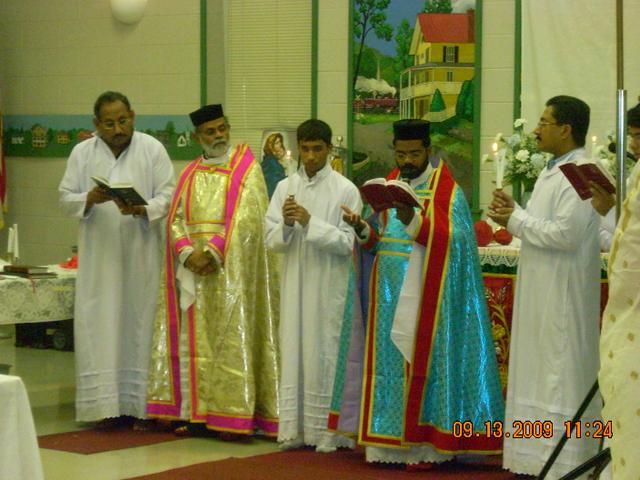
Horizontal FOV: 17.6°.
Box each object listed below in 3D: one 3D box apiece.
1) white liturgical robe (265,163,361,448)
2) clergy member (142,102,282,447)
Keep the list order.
[{"bbox_3d":[-0.034,0.324,10.230,0.470,1.404,0.380,1,4,18],"label":"white liturgical robe"},{"bbox_3d":[-0.545,0.157,10.631,0.660,1.702,0.500,2,4,20],"label":"clergy member"}]

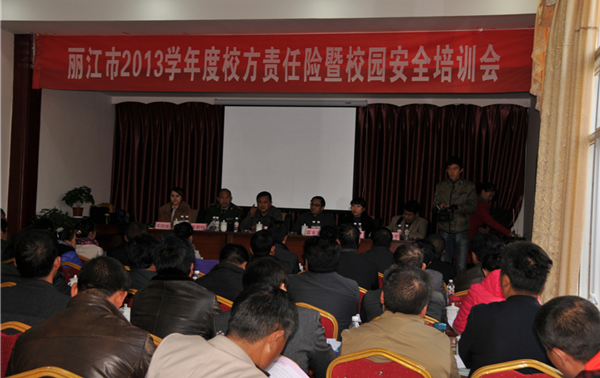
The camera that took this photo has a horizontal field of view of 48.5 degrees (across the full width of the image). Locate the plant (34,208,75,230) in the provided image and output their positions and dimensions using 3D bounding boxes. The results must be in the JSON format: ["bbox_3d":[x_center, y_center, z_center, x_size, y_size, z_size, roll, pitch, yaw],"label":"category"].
[{"bbox_3d":[-3.024,0.513,8.242,0.500,0.550,0.500,2,-2,10],"label":"plant"}]

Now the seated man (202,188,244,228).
[{"bbox_3d":[-1.042,0.644,8.621,0.520,1.300,0.720,2,-1,9],"label":"seated man"}]

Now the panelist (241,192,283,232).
[{"bbox_3d":[-0.532,0.678,8.472,0.560,1.290,0.720,2,-1,7],"label":"panelist"}]

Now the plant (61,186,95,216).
[{"bbox_3d":[-2.974,0.168,8.950,0.410,0.430,0.410,2,-1,9],"label":"plant"}]

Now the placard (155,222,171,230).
[{"bbox_3d":[-1.671,0.502,8.100,0.200,0.100,0.060,2,-2,10],"label":"placard"}]

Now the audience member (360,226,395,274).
[{"bbox_3d":[0.726,0.977,5.980,0.500,1.270,0.720,2,-2,10],"label":"audience member"}]

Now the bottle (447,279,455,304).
[{"bbox_3d":[1.218,0.833,5.398,0.063,0.200,0.063,2,-1,9],"label":"bottle"}]

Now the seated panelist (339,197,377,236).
[{"bbox_3d":[0.692,0.738,8.322,0.480,1.260,0.700,2,-1,12],"label":"seated panelist"}]

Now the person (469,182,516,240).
[{"bbox_3d":[2.115,0.664,7.688,0.680,1.480,0.500,2,-1,28],"label":"person"}]

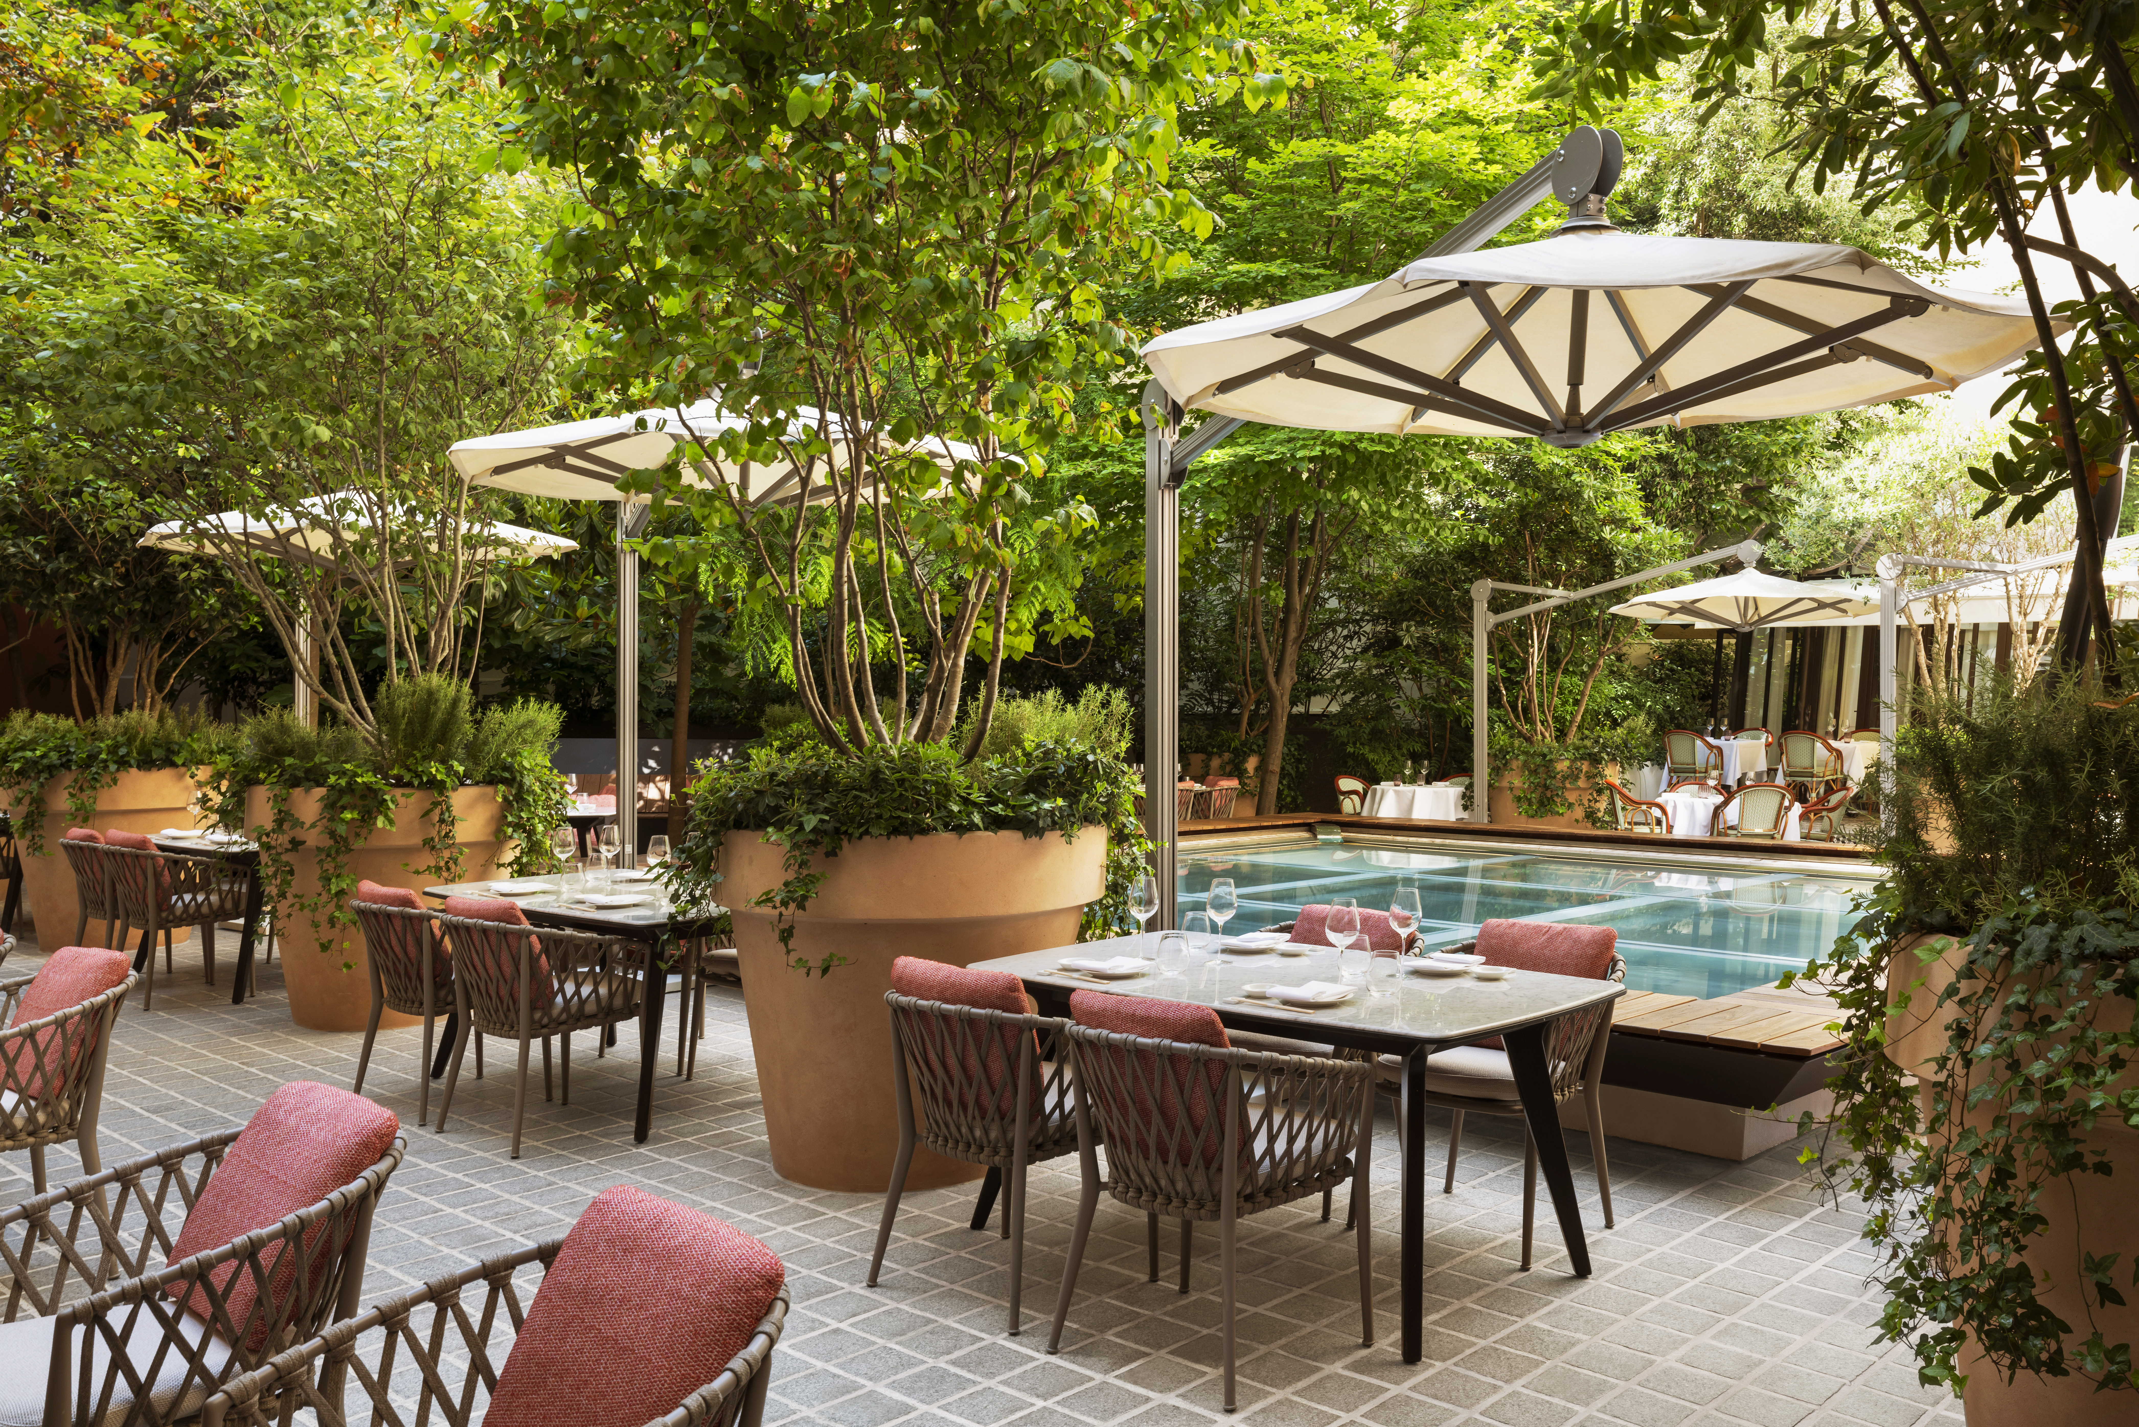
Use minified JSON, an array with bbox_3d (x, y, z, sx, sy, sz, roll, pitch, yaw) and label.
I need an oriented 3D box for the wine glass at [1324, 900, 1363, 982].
[{"bbox_3d":[0.734,0.606,4.455,0.090,0.212,0.090,0,0,0],"label":"wine glass"}]

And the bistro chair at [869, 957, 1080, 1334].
[{"bbox_3d":[-0.147,1.051,4.275,0.560,0.820,0.570,0,0,41],"label":"bistro chair"}]

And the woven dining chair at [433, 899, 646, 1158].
[{"bbox_3d":[-1.837,1.044,5.810,0.560,0.820,0.570,0,0,41],"label":"woven dining chair"}]

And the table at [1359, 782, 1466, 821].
[{"bbox_3d":[3.180,1.042,15.304,0.900,0.760,0.900,0,0,42],"label":"table"}]

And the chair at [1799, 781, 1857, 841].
[{"bbox_3d":[6.150,0.993,13.604,0.590,0.870,0.590,0,0,8],"label":"chair"}]

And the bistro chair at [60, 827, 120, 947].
[{"bbox_3d":[-4.960,1.044,8.884,0.570,0.800,0.570,0,0,42],"label":"bistro chair"}]

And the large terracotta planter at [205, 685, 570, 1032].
[{"bbox_3d":[-3.270,0.644,7.970,1.680,1.600,1.650,0,0,0],"label":"large terracotta planter"}]

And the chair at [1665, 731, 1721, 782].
[{"bbox_3d":[6.260,0.600,16.700,0.580,0.860,0.580,0,0,44],"label":"chair"}]

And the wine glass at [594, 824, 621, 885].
[{"bbox_3d":[-1.895,0.586,6.862,0.087,0.240,0.087,0,0,0],"label":"wine glass"}]

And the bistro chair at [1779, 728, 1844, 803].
[{"bbox_3d":[7.010,0.602,15.700,0.580,0.860,0.580,0,0,44],"label":"bistro chair"}]

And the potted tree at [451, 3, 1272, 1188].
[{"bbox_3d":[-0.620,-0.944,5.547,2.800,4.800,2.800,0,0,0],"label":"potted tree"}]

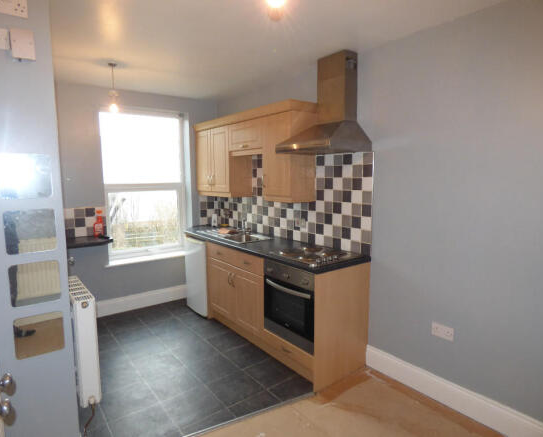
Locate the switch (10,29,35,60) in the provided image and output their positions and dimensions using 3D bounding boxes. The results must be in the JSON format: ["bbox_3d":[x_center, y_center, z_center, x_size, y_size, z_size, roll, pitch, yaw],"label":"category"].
[{"bbox_3d":[-1.111,-0.777,1.505,0.087,0.116,0.024,-4,7,-34],"label":"switch"}]

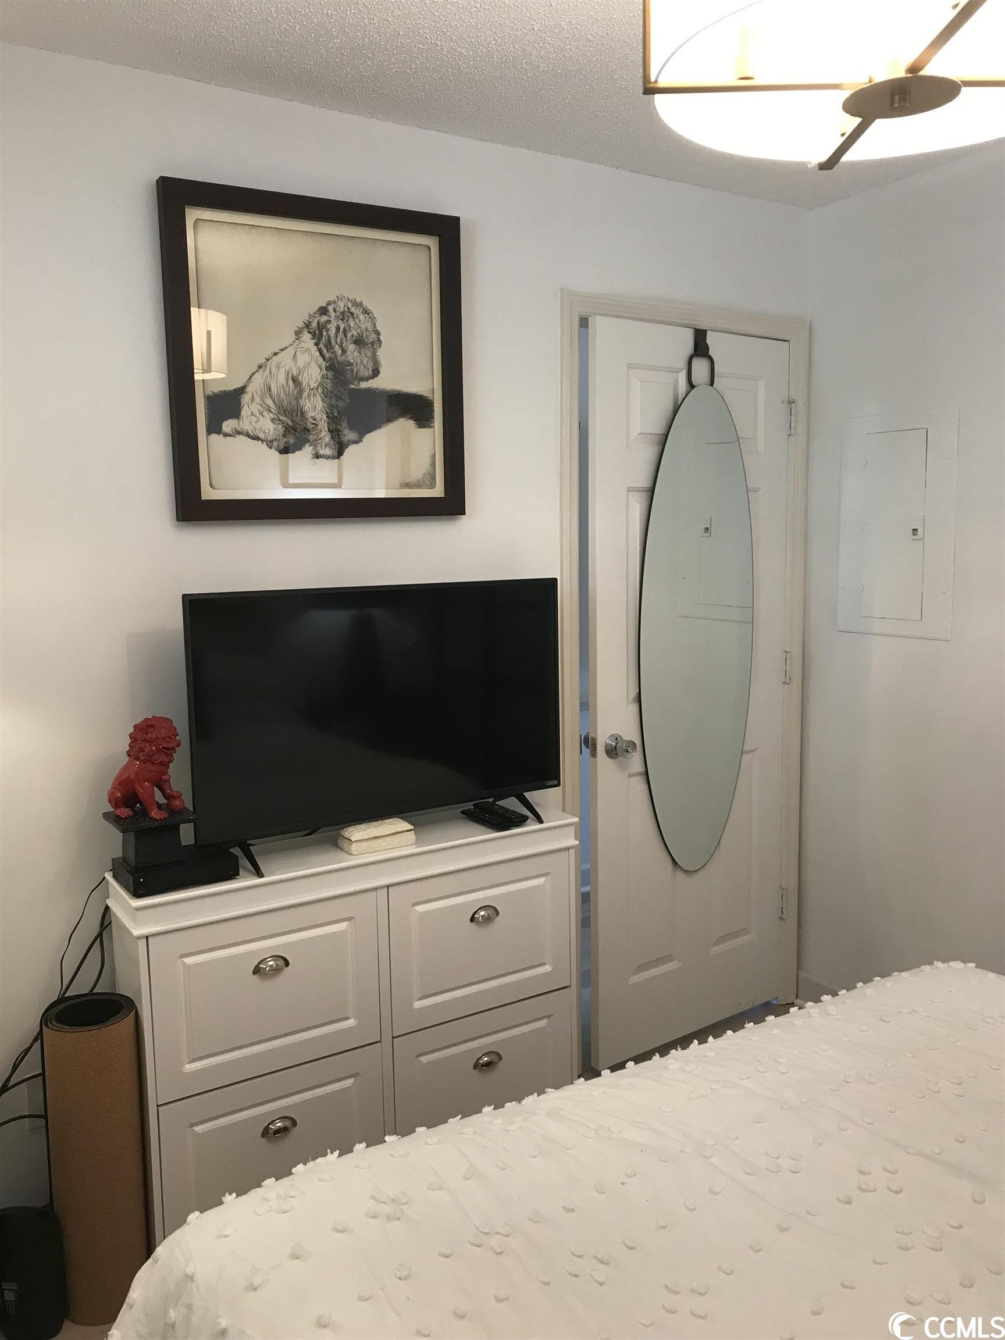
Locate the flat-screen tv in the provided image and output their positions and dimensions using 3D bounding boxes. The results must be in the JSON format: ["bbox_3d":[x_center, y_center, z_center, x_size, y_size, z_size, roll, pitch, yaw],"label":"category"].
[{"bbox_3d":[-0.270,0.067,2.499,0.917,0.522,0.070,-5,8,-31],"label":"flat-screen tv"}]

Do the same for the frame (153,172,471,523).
[{"bbox_3d":[-0.395,-0.684,2.415,0.686,0.686,0.040,-6,11,-32],"label":"frame"}]

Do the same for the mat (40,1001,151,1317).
[{"bbox_3d":[-0.803,0.969,2.163,0.177,0.603,0.177,-6,9,-32],"label":"mat"}]

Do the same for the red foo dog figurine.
[{"bbox_3d":[-0.729,0.199,2.227,0.143,0.200,0.095,1,7,14],"label":"red foo dog figurine"}]

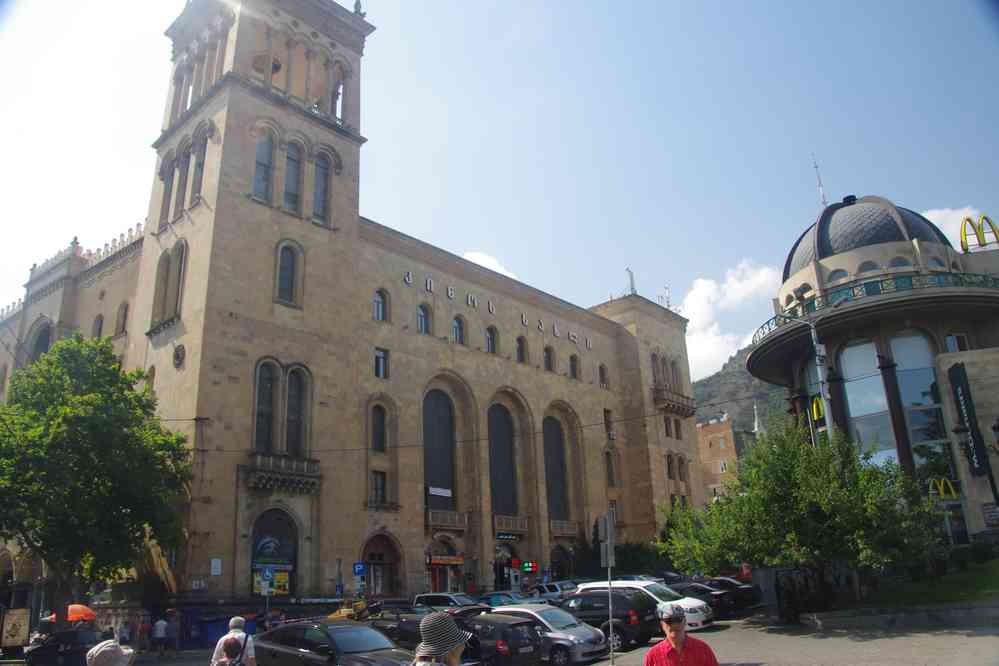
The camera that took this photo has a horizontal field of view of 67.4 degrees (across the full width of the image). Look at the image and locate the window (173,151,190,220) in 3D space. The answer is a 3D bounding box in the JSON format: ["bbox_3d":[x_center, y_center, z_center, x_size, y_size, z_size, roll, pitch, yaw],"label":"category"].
[{"bbox_3d":[-19.665,-9.339,46.681,1.250,4.600,0.300,-19,-26,39],"label":"window"}]

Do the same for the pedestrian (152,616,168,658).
[{"bbox_3d":[-15.384,13.819,34.000,0.500,1.720,0.360,6,-21,-22],"label":"pedestrian"}]

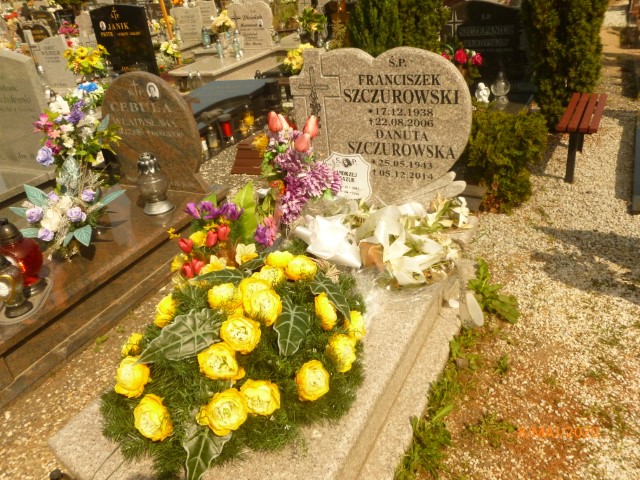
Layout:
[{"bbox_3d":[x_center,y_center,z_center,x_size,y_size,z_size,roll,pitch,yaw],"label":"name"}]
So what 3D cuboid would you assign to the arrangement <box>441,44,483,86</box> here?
[{"bbox_3d":[1.017,-1.247,3.720,0.290,0.320,0.250,9,33,28],"label":"arrangement"}]

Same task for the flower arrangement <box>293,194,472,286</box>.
[{"bbox_3d":[0.287,-0.032,2.321,0.700,0.220,0.500,8,33,28],"label":"flower arrangement"}]

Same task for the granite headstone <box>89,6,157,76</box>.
[{"bbox_3d":[-2.188,-2.210,5.793,0.770,0.780,0.090,8,33,28],"label":"granite headstone"}]

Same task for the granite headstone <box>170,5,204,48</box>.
[{"bbox_3d":[-2.064,-3.270,8.004,0.540,0.610,0.100,8,33,28],"label":"granite headstone"}]

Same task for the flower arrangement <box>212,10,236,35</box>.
[{"bbox_3d":[-1.363,-3.105,7.390,0.330,0.310,0.330,8,33,28],"label":"flower arrangement"}]

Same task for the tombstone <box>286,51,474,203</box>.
[{"bbox_3d":[0.257,-0.457,2.226,0.800,0.715,0.100,9,28,28],"label":"tombstone"}]

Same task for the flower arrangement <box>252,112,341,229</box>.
[{"bbox_3d":[-0.094,-0.279,2.080,0.310,0.420,0.250,9,33,28],"label":"flower arrangement"}]

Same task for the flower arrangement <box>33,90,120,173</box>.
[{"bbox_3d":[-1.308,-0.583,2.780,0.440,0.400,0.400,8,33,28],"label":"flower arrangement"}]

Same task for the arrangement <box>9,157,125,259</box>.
[{"bbox_3d":[-1.146,-0.142,2.340,0.420,0.350,0.330,9,33,28],"label":"arrangement"}]

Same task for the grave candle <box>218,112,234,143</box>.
[{"bbox_3d":[-0.710,-0.858,3.950,0.090,0.215,0.090,9,33,28],"label":"grave candle"}]

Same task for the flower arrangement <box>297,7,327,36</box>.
[{"bbox_3d":[-0.113,-2.925,6.900,0.380,0.340,0.360,9,33,28],"label":"flower arrangement"}]

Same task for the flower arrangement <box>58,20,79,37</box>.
[{"bbox_3d":[-4.469,-3.759,9.200,0.330,0.270,0.290,9,33,28],"label":"flower arrangement"}]

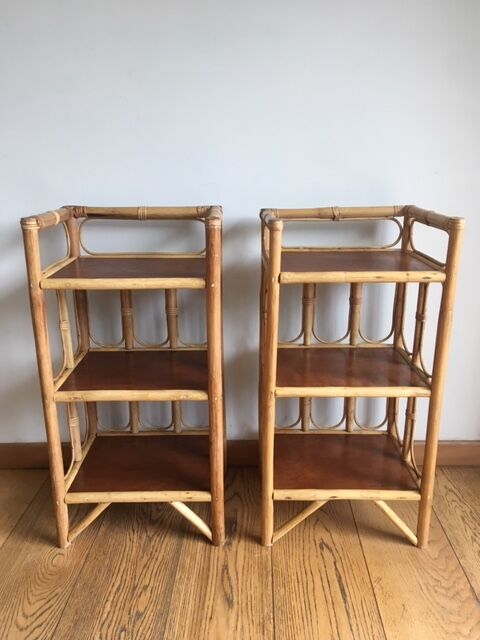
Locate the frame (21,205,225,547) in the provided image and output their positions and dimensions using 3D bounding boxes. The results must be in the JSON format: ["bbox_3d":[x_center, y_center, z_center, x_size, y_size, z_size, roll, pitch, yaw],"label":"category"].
[{"bbox_3d":[-0.232,0.124,1.292,0.391,0.752,0.328,0,16,-1],"label":"frame"}]

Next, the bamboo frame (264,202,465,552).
[{"bbox_3d":[0.246,0.124,1.295,0.389,0.748,0.332,0,16,0],"label":"bamboo frame"}]

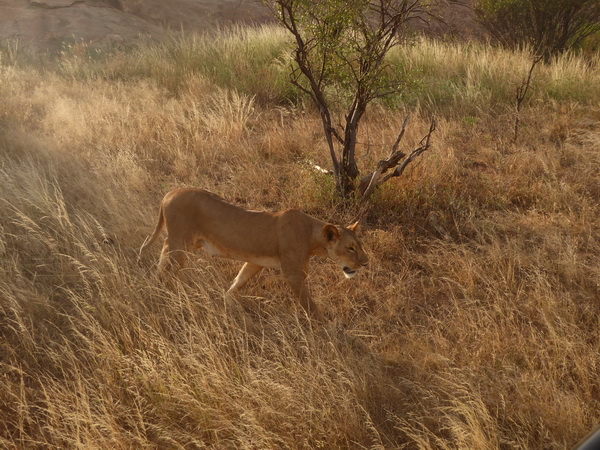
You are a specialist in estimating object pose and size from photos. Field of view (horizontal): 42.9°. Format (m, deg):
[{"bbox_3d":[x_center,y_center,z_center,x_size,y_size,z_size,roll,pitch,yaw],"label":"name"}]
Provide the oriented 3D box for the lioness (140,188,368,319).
[{"bbox_3d":[-0.291,0.198,5.352,1.680,0.880,0.420,7,18,24],"label":"lioness"}]

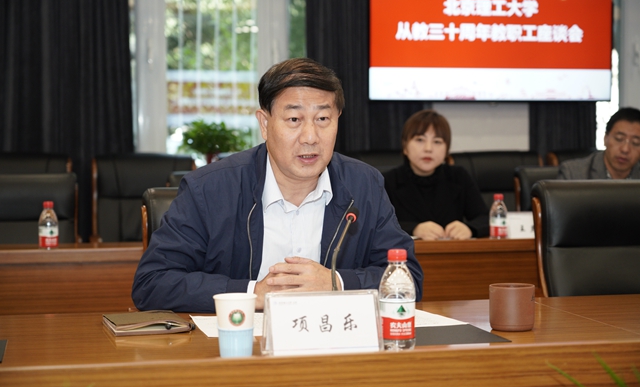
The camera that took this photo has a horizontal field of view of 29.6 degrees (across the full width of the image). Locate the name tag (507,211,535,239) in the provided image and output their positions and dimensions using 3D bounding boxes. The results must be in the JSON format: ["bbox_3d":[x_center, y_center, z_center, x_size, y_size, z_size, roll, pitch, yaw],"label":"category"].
[{"bbox_3d":[0.775,0.123,4.348,0.198,0.103,0.080,-1,2,-15],"label":"name tag"}]

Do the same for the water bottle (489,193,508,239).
[{"bbox_3d":[0.636,0.086,4.307,0.060,0.180,0.060,0,2,0],"label":"water bottle"}]

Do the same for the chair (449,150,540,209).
[{"bbox_3d":[1.080,0.307,6.817,0.600,1.040,0.630,-1,2,-15],"label":"chair"}]

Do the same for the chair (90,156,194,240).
[{"bbox_3d":[-0.880,0.329,6.268,0.600,1.040,0.630,-1,2,-15],"label":"chair"}]

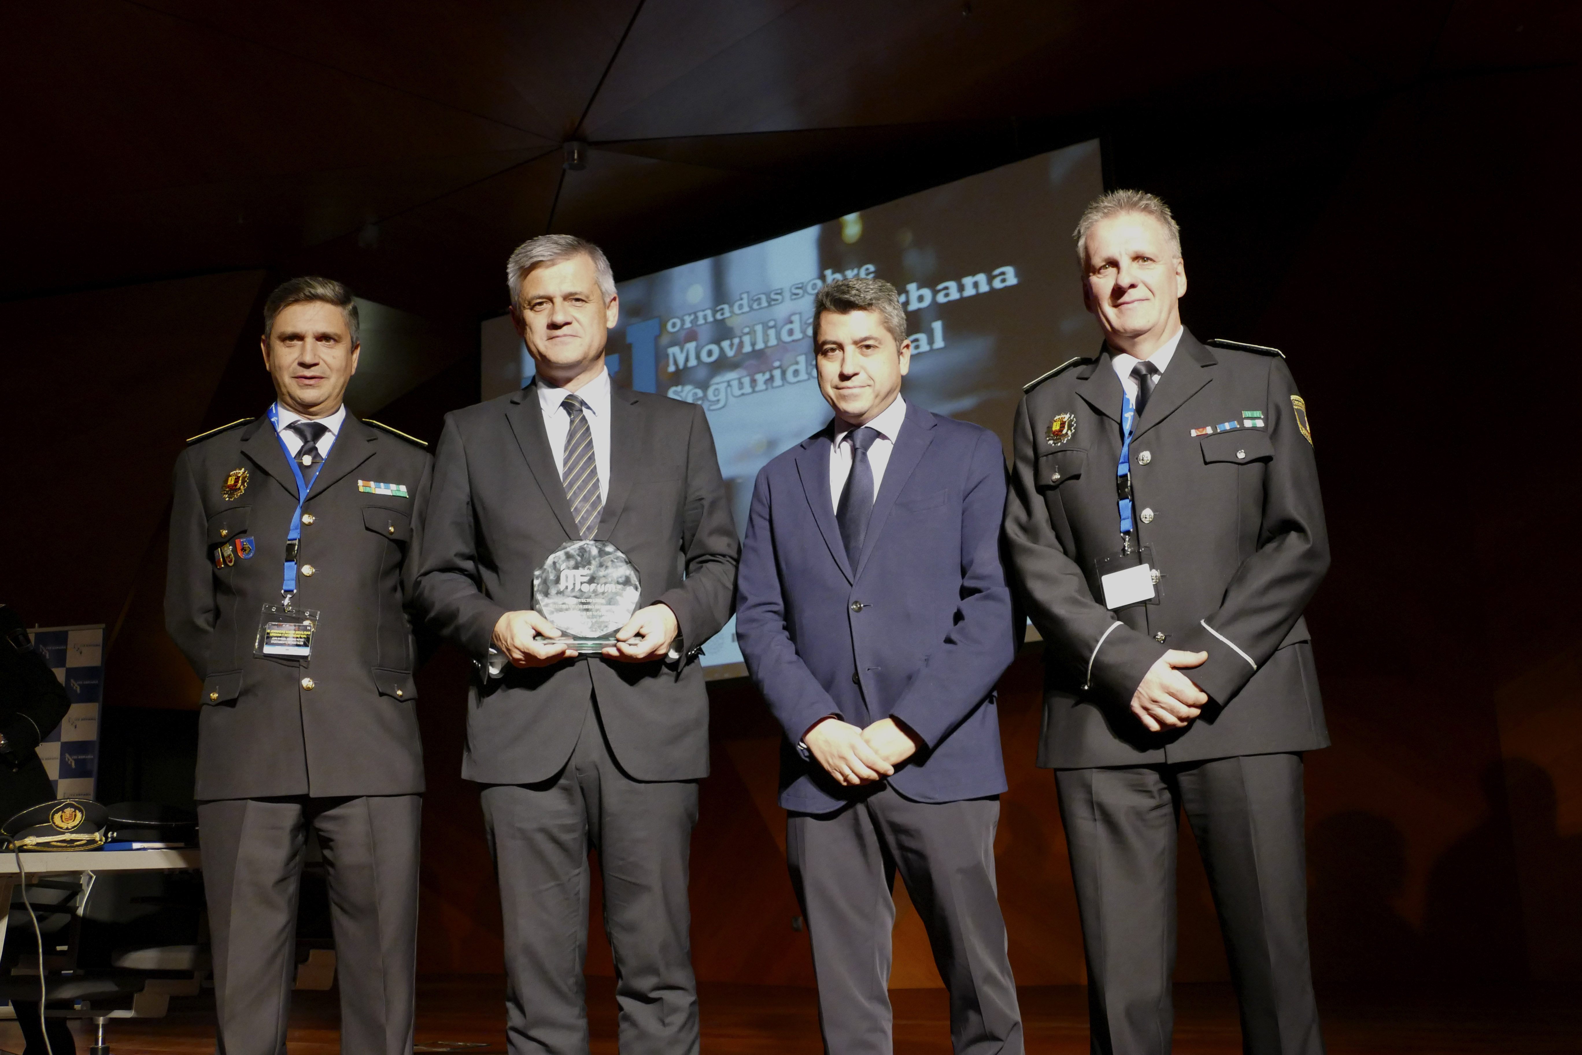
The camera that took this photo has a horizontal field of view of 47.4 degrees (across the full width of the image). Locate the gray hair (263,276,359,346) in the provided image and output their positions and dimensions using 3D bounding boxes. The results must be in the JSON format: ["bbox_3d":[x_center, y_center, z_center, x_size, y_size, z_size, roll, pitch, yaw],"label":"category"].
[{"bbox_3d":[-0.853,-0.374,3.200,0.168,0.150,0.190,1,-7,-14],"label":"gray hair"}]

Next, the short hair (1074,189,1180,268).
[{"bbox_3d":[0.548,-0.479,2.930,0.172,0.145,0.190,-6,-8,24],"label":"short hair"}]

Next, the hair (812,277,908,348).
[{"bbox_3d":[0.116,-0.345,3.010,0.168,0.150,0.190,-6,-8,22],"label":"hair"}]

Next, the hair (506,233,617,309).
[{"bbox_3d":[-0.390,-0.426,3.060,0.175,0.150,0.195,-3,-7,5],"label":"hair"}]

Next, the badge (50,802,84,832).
[{"bbox_3d":[-1.587,0.634,3.950,0.074,0.065,0.018,5,-13,-33],"label":"badge"}]

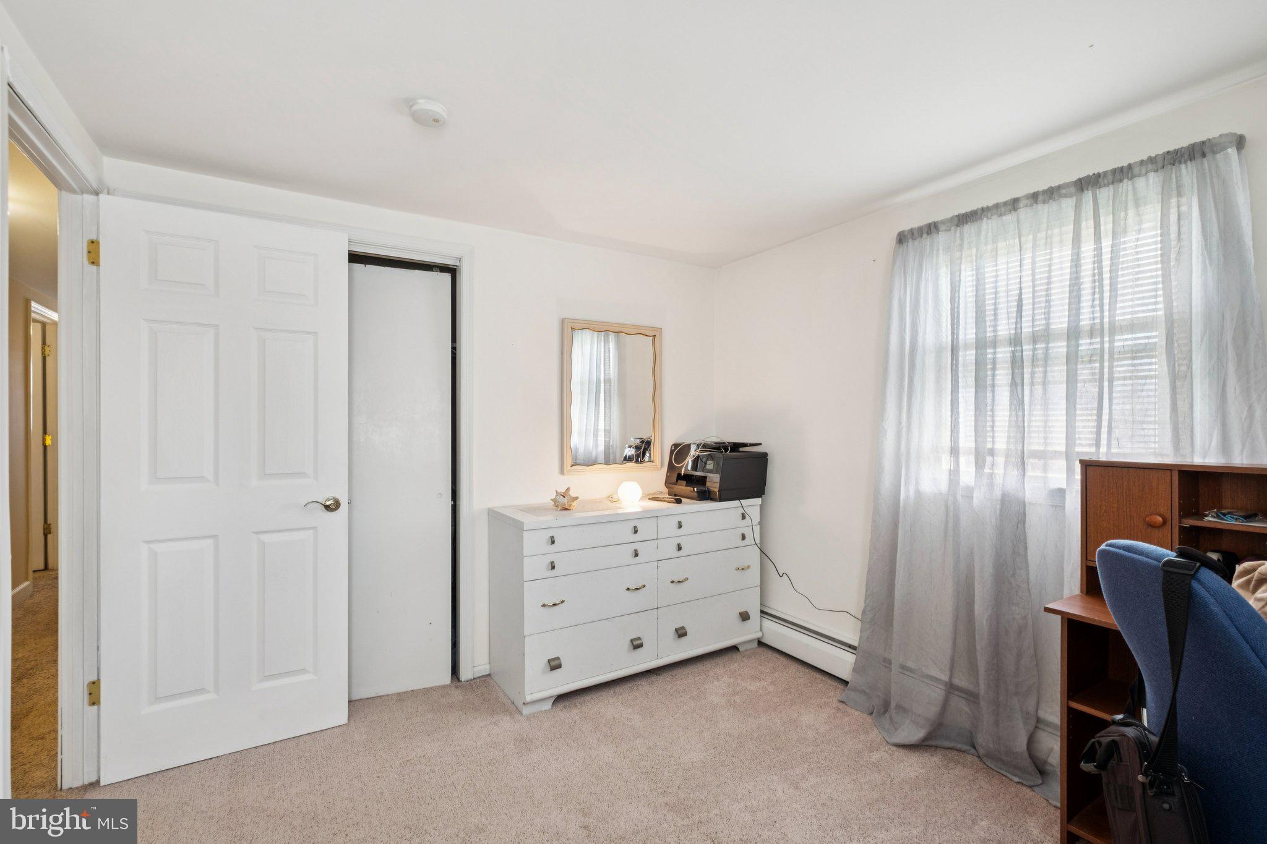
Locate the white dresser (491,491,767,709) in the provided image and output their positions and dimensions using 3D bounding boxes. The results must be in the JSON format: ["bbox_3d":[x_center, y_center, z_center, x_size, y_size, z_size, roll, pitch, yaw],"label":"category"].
[{"bbox_3d":[0.000,0.860,2.849,1.397,0.833,0.489,0,0,-31],"label":"white dresser"}]

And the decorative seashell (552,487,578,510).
[{"bbox_3d":[-0.354,0.388,2.713,0.129,0.111,0.113,0,0,17],"label":"decorative seashell"}]

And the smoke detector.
[{"bbox_3d":[-0.641,-0.965,1.653,0.114,0.036,0.114,0,0,-31],"label":"smoke detector"}]

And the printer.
[{"bbox_3d":[0.498,0.290,3.161,0.417,0.306,0.427,0,0,-32],"label":"printer"}]

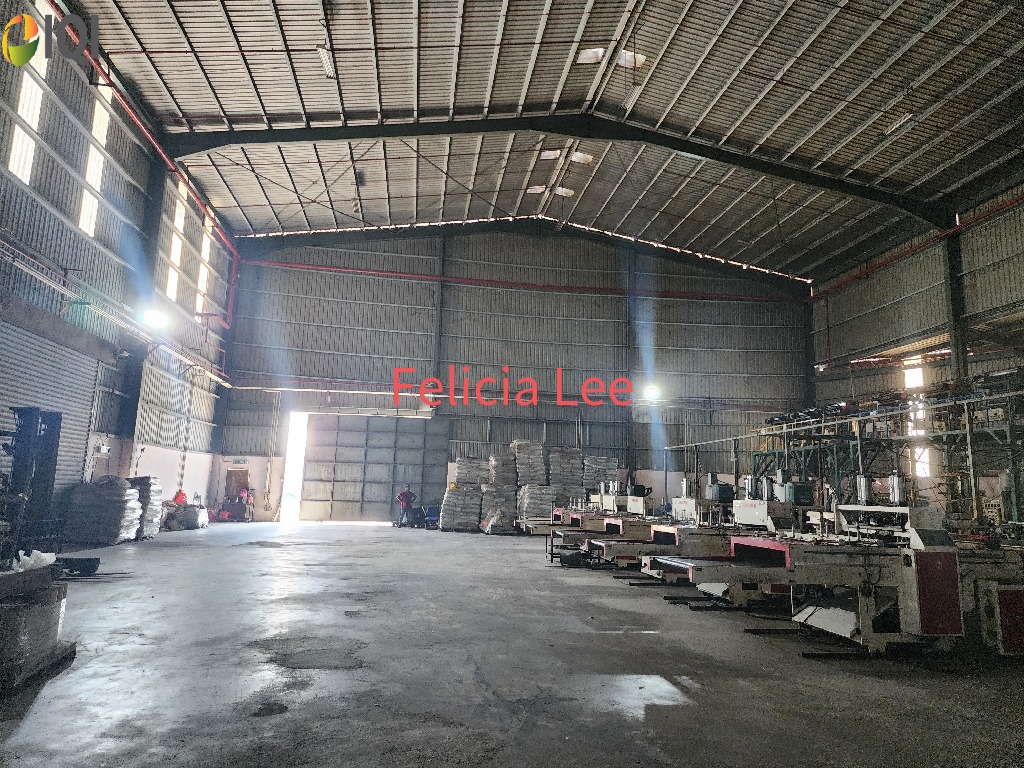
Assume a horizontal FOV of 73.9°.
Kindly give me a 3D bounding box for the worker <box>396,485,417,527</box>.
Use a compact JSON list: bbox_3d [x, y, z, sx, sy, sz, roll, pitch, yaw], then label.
[{"bbox_3d":[-4.304,4.965,27.679,0.818,1.713,0.400,2,-9,-2],"label":"worker"}]

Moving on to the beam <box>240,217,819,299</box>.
[{"bbox_3d":[1.268,-6.257,31.398,26.916,3.010,0.350,3,-9,-8],"label":"beam"}]

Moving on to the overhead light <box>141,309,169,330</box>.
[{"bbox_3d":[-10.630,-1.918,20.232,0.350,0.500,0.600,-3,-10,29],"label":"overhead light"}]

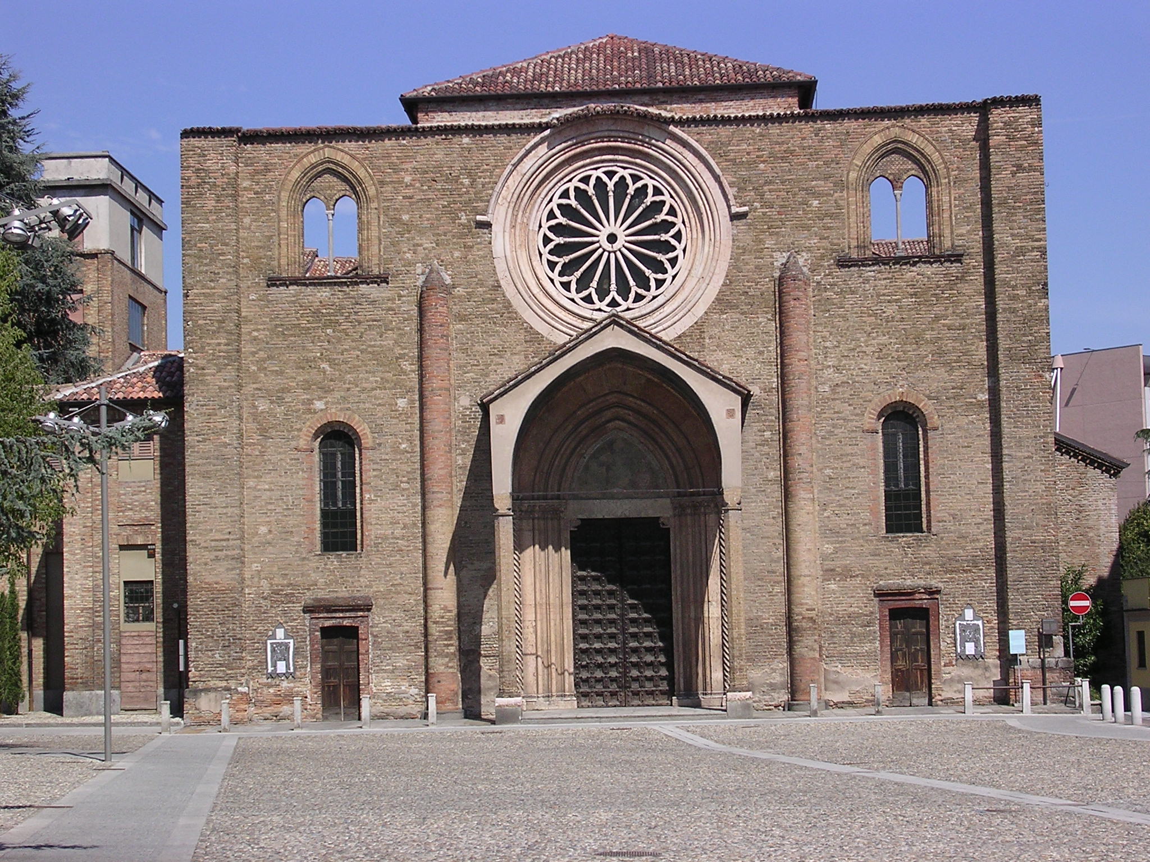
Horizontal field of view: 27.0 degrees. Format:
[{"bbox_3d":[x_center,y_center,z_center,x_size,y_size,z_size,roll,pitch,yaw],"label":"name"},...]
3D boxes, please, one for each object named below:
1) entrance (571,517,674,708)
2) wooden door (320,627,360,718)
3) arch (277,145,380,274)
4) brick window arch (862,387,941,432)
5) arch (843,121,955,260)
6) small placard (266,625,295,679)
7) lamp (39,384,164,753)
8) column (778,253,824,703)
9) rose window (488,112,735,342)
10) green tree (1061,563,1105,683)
[{"bbox_3d":[1.276,4.843,63.761,2.650,5.000,0.200,-2,-5,1],"label":"entrance"},{"bbox_3d":[-6.103,6.305,62.175,1.005,2.417,0.150,-2,-4,3],"label":"wooden door"},{"bbox_3d":[-6.607,-5.930,64.217,2.700,3.350,0.500,-2,-5,1],"label":"arch"},{"bbox_3d":[8.650,-0.546,63.381,1.965,1.137,0.300,-2,-5,1],"label":"brick window arch"},{"bbox_3d":[8.682,-6.428,64.012,2.750,3.450,0.500,-2,-5,1],"label":"arch"},{"bbox_3d":[-7.771,5.815,63.074,0.748,1.442,0.080,-2,-5,1],"label":"small placard"},{"bbox_3d":[-8.974,2.709,45.400,2.450,7.000,0.900,-2,-5,1],"label":"lamp"},{"bbox_3d":[5.941,1.255,62.976,0.820,11.900,0.750,-2,-5,1],"label":"column"},{"bbox_3d":[0.970,-5.257,63.990,6.550,6.450,0.700,-2,-5,1],"label":"rose window"},{"bbox_3d":[13.998,5.511,66.000,1.250,3.600,1.300,-2,-5,1],"label":"green tree"}]

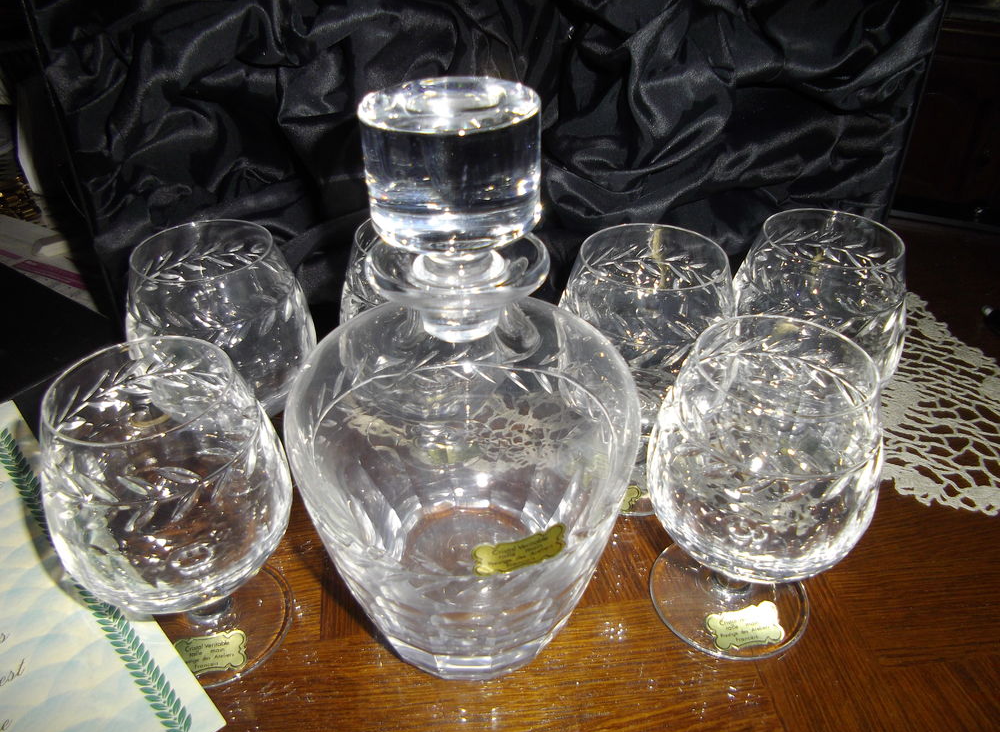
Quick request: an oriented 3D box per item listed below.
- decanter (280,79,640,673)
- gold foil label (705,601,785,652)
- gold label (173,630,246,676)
[{"bbox_3d":[-0.013,0.014,0.276,0.125,0.213,0.125,0,35,0],"label":"decanter"},{"bbox_3d":[0.101,0.107,0.320,0.030,0.001,0.018,-7,44,-8],"label":"gold foil label"},{"bbox_3d":[-0.116,0.115,0.310,0.030,0.001,0.017,-7,44,-9],"label":"gold label"}]

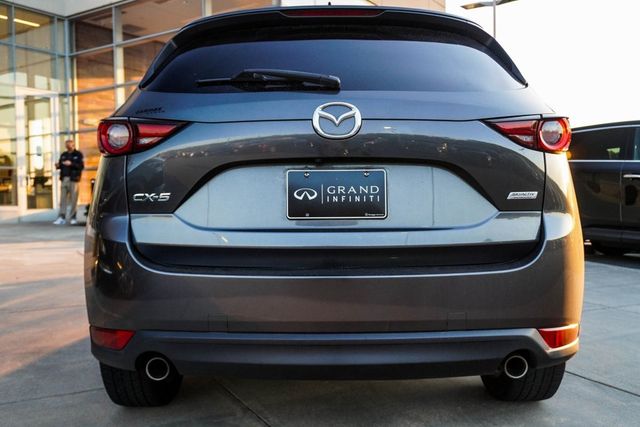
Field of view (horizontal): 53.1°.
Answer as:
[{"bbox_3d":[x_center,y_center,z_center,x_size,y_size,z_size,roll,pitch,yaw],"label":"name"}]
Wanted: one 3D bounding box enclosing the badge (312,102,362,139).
[{"bbox_3d":[0.053,-0.282,1.950,0.151,0.120,0.022,-1,-12,-1],"label":"badge"}]

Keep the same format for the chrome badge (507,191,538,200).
[{"bbox_3d":[0.629,-0.054,1.985,0.098,0.025,0.009,-1,1,-11],"label":"chrome badge"}]

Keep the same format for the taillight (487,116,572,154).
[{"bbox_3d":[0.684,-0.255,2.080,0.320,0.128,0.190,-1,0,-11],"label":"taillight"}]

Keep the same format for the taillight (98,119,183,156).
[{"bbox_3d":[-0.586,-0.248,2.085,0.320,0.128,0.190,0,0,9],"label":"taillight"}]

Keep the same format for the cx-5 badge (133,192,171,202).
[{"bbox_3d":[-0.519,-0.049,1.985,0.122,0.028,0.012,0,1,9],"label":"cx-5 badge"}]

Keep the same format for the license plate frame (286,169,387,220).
[{"bbox_3d":[0.053,-0.058,1.972,0.310,0.158,0.015,-1,-4,-1],"label":"license plate frame"}]

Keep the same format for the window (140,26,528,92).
[{"bbox_3d":[0.052,-0.509,2.130,1.220,0.345,0.110,-1,-33,-1],"label":"window"}]

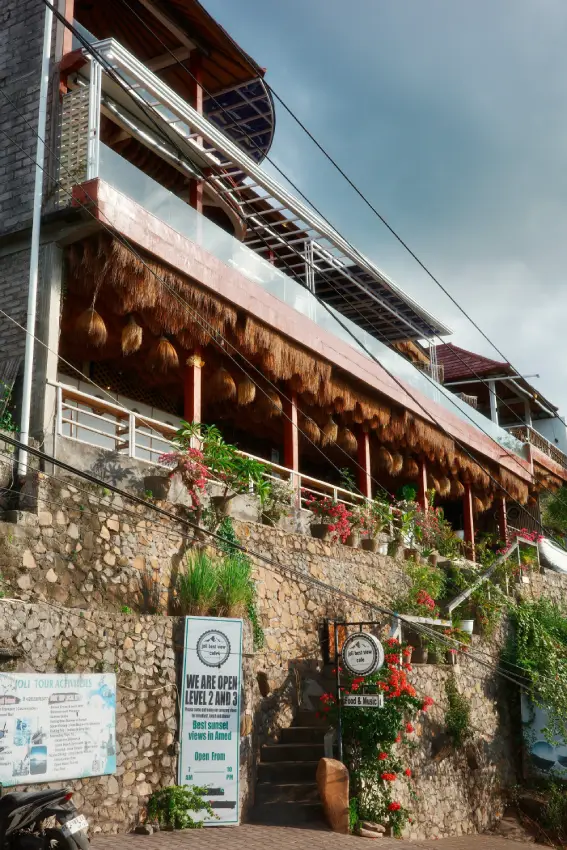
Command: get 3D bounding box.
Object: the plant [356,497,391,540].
[{"bbox_3d":[1.791,1.861,18.798,0.560,0.880,0.620,-9,-17,28],"label":"plant"}]

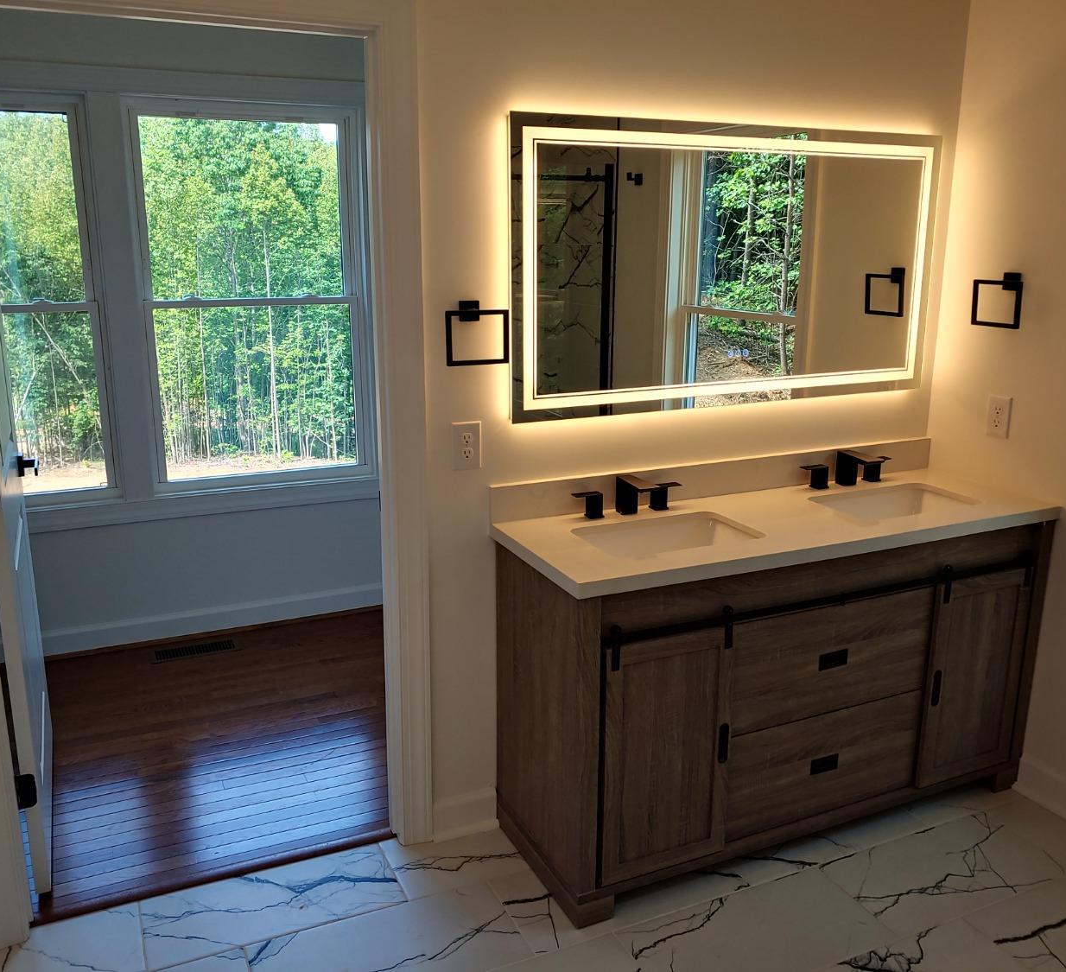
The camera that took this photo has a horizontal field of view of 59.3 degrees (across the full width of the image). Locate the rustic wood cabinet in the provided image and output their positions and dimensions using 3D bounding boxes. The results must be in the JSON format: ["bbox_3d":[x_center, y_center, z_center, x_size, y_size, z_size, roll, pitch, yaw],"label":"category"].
[{"bbox_3d":[0.693,0.529,2.688,1.509,0.857,0.496,-6,15,-24],"label":"rustic wood cabinet"}]

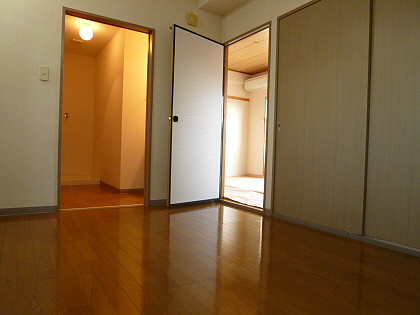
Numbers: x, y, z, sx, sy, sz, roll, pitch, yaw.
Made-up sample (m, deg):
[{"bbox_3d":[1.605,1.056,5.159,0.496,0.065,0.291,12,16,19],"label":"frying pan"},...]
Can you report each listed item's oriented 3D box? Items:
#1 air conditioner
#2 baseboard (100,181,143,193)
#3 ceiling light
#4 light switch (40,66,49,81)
[{"bbox_3d":[1.127,-1.637,6.452,0.220,0.250,0.800,1,1,-34],"label":"air conditioner"},{"bbox_3d":[-1.313,0.447,4.443,0.504,0.060,1.028,1,1,-30],"label":"baseboard"},{"bbox_3d":[-1.669,-1.686,3.929,0.175,0.200,0.175,1,1,-30],"label":"ceiling light"},{"bbox_3d":[-1.437,-0.730,2.531,0.068,0.120,0.012,1,1,-30],"label":"light switch"}]

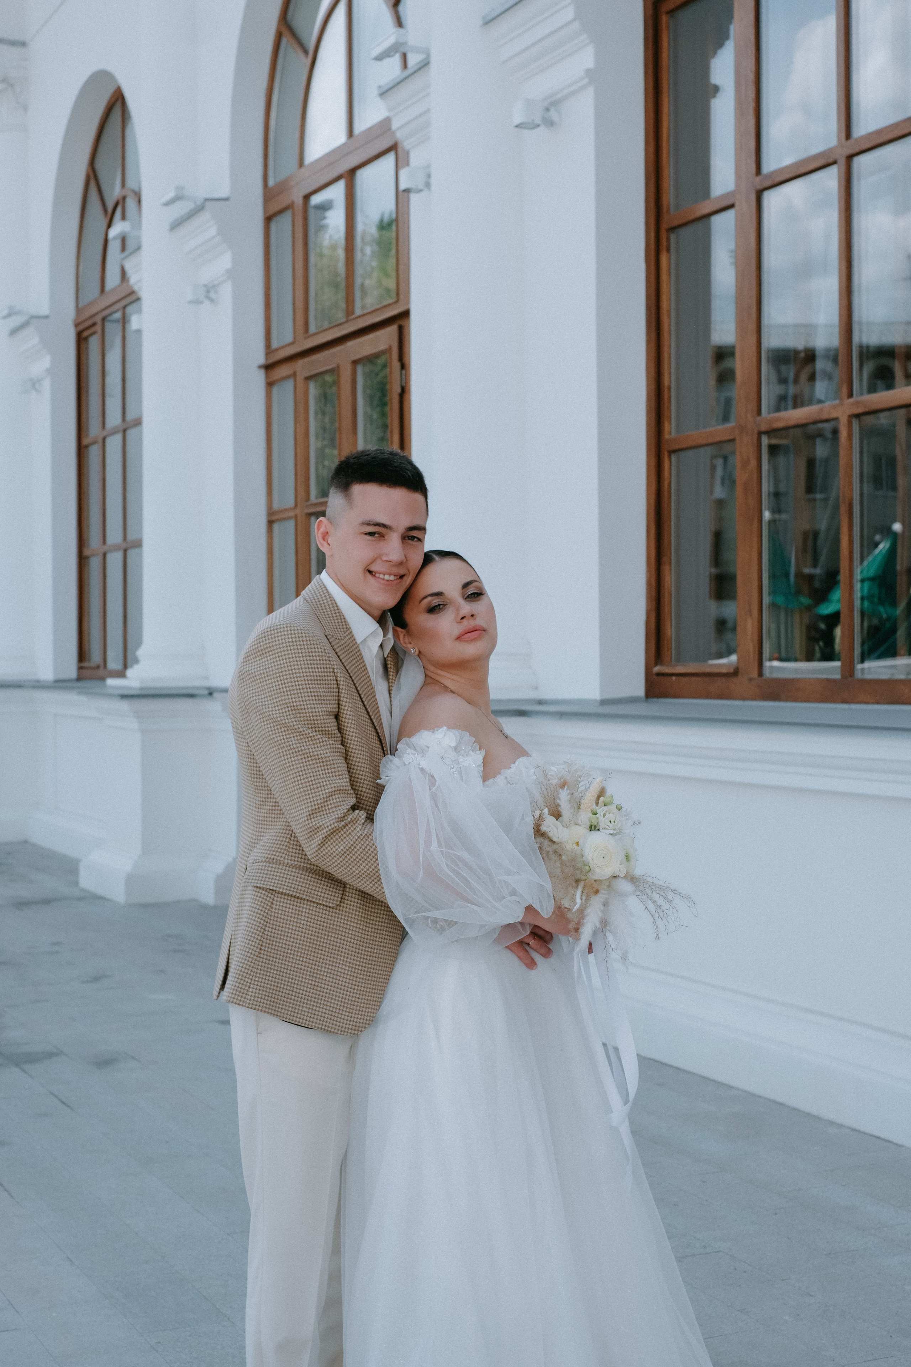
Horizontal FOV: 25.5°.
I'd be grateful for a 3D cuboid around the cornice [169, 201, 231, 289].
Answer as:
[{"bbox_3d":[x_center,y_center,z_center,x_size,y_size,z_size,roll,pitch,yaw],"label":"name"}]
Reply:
[{"bbox_3d":[-1.535,-2.617,12.101,0.156,0.448,0.695,-1,1,-25],"label":"cornice"}]

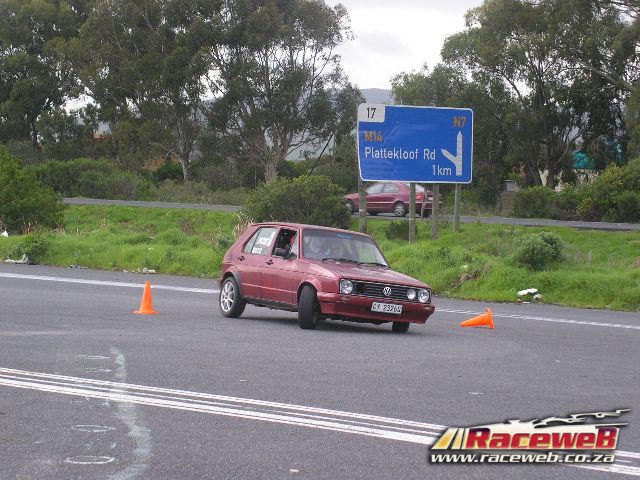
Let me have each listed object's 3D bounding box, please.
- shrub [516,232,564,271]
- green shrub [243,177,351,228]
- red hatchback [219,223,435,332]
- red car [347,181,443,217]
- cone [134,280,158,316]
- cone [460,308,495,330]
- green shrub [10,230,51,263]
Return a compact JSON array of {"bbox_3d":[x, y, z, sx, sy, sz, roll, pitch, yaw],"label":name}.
[{"bbox_3d":[4.739,0.237,45.500,1.080,0.880,1.000,2,1,0],"label":"shrub"},{"bbox_3d":[-0.691,-1.118,62.000,3.150,1.650,2.700,2,1,0],"label":"green shrub"},{"bbox_3d":[0.016,0.472,28.416,1.630,1.370,3.760,4,0,-27],"label":"red hatchback"},{"bbox_3d":[2.517,-1.554,78.000,4.200,1.400,1.670,3,2,41],"label":"red car"},{"bbox_3d":[-2.424,0.808,29.450,0.310,0.480,0.310,1,2,-45],"label":"cone"},{"bbox_3d":[2.179,1.121,29.350,0.480,0.300,0.300,-13,0,-13],"label":"cone"},{"bbox_3d":[-6.365,0.154,46.500,0.950,0.730,0.850,2,1,0],"label":"green shrub"}]

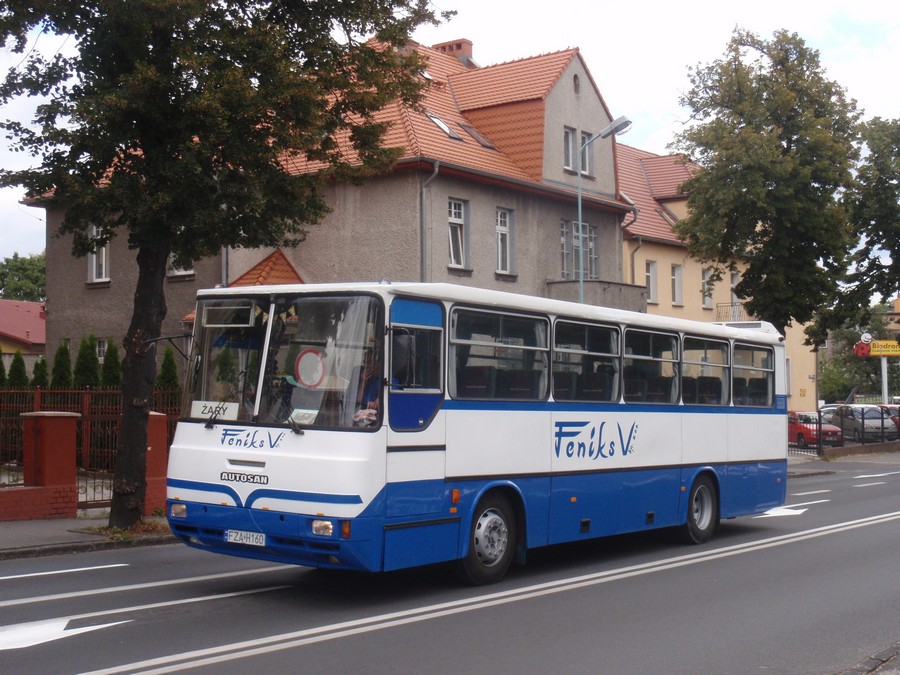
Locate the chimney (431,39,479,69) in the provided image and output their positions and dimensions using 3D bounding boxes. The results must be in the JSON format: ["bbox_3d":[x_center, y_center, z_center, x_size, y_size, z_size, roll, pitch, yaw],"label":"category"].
[{"bbox_3d":[0.102,-10.336,45.500,1.400,1.100,0.580,-2,-3,35],"label":"chimney"}]

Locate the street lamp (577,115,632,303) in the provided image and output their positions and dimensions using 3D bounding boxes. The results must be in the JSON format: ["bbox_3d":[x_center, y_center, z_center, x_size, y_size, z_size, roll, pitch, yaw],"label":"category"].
[{"bbox_3d":[3.262,-0.678,26.076,1.310,7.720,0.320,-2,-3,36],"label":"street lamp"}]

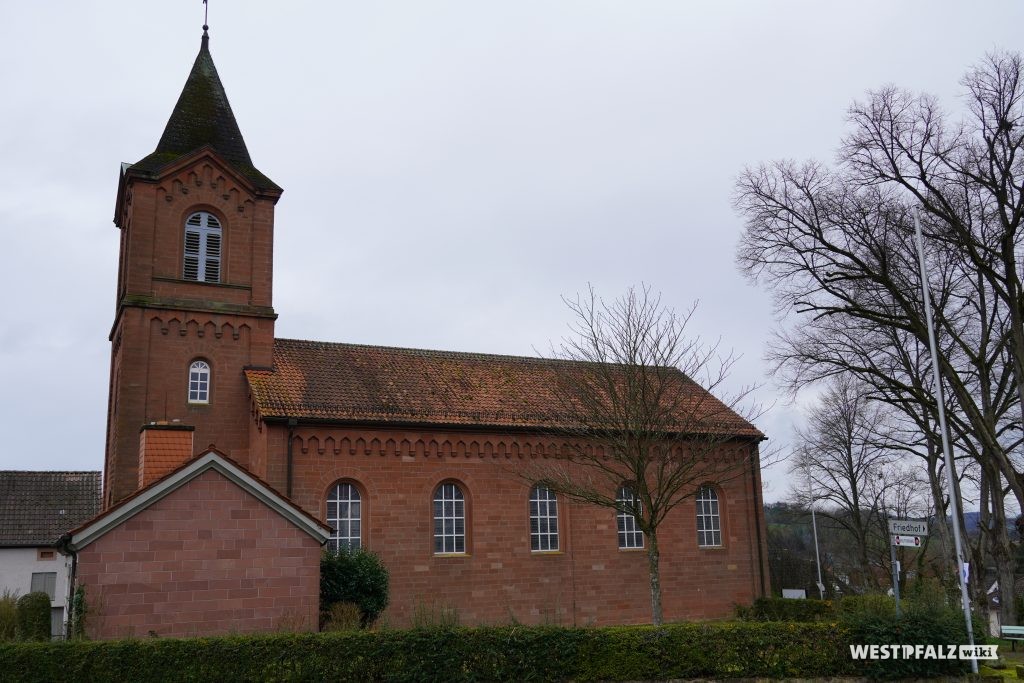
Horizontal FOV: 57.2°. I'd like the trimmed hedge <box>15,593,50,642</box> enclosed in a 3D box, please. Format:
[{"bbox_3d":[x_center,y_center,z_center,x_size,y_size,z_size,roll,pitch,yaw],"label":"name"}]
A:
[{"bbox_3d":[-15.022,9.193,29.500,1.100,2.531,1.120,-1,-12,0],"label":"trimmed hedge"}]

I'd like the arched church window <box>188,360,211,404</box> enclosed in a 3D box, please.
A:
[{"bbox_3d":[-12.090,1.589,36.361,0.788,1.694,0.250,5,-14,-27],"label":"arched church window"}]

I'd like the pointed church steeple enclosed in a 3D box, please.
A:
[{"bbox_3d":[-13.607,-9.873,41.060,6.000,8.600,6.000,5,-14,-27],"label":"pointed church steeple"}]

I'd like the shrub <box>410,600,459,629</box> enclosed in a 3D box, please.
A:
[{"bbox_3d":[-2.642,9.647,32.000,1.636,1.580,1.200,-1,-12,0],"label":"shrub"}]

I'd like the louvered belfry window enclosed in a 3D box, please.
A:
[{"bbox_3d":[-12.338,-3.805,37.525,1.416,2.962,0.250,5,-14,-27],"label":"louvered belfry window"}]

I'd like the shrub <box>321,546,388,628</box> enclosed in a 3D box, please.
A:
[{"bbox_3d":[-5.557,8.954,32.300,2.615,3.708,2.400,-1,-12,0],"label":"shrub"}]

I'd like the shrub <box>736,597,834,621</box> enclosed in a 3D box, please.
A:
[{"bbox_3d":[10.859,10.792,37.000,3.863,1.277,1.300,-1,-12,0],"label":"shrub"}]

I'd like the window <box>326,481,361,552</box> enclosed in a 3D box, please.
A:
[{"bbox_3d":[-6.198,6.534,34.692,1.317,2.697,0.300,5,-14,-27],"label":"window"}]

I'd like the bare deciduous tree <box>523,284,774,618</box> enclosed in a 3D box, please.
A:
[{"bbox_3d":[4.404,4.049,31.200,8.110,12.331,7.900,-1,-12,0],"label":"bare deciduous tree"}]

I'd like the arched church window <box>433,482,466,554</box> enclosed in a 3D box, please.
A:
[{"bbox_3d":[-2.419,6.900,36.602,1.339,2.741,0.300,5,-14,-27],"label":"arched church window"}]

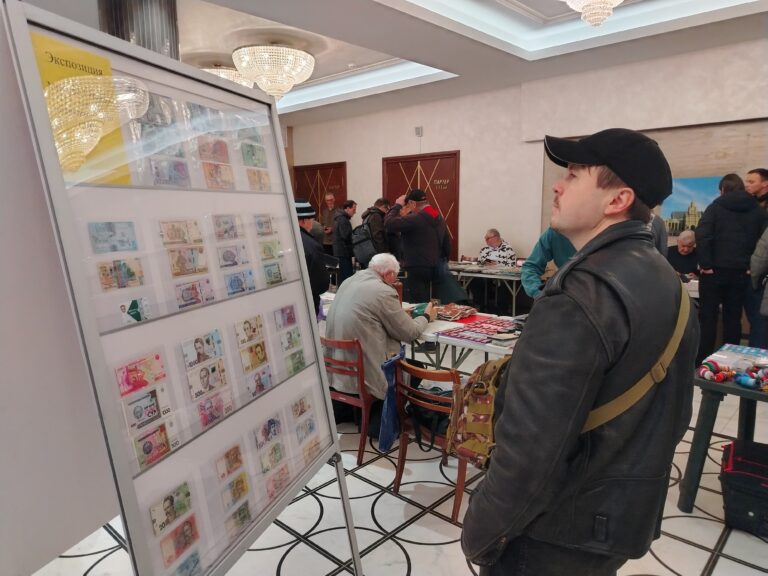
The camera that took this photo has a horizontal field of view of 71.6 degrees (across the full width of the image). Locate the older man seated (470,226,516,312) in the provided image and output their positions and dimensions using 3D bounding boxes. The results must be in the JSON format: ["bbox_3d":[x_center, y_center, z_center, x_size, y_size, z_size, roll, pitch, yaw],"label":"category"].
[{"bbox_3d":[1.577,-0.188,7.505,0.580,1.260,0.750,7,12,42],"label":"older man seated"}]

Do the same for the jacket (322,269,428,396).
[{"bbox_3d":[-0.025,0.254,3.607,0.600,0.790,0.700,7,12,42],"label":"jacket"}]

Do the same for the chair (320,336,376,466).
[{"bbox_3d":[-0.181,0.657,3.556,0.430,0.800,0.480,6,11,37],"label":"chair"}]

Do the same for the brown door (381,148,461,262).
[{"bbox_3d":[0.631,-1.102,9.535,1.739,2.492,0.100,7,12,42],"label":"brown door"}]

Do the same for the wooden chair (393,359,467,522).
[{"bbox_3d":[0.361,0.749,2.929,0.430,0.790,0.490,7,12,42],"label":"wooden chair"}]

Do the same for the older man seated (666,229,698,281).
[{"bbox_3d":[3.311,0.018,5.903,0.580,1.280,0.750,7,12,42],"label":"older man seated"}]

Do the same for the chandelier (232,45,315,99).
[{"bbox_3d":[-1.301,-2.578,6.453,0.960,0.570,0.960,-1,8,0],"label":"chandelier"}]

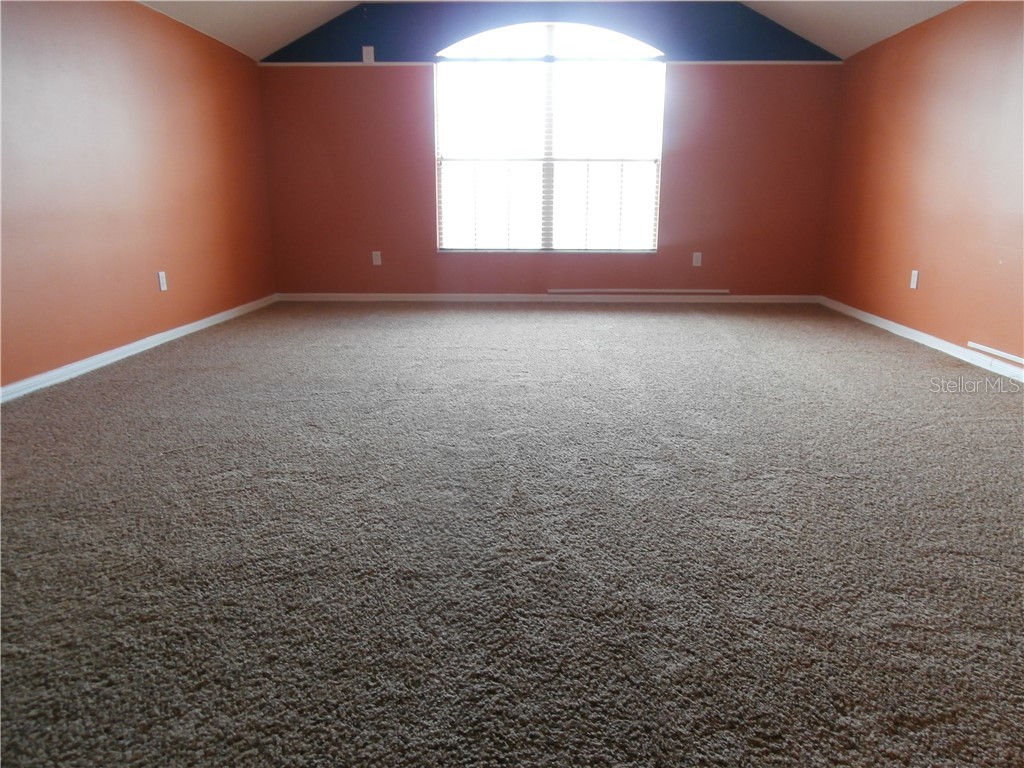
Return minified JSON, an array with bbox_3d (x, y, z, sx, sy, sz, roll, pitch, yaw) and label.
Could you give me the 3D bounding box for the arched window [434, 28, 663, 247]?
[{"bbox_3d":[0.312,-2.073,6.309,1.920,1.850,0.120,1,14,2],"label":"arched window"}]

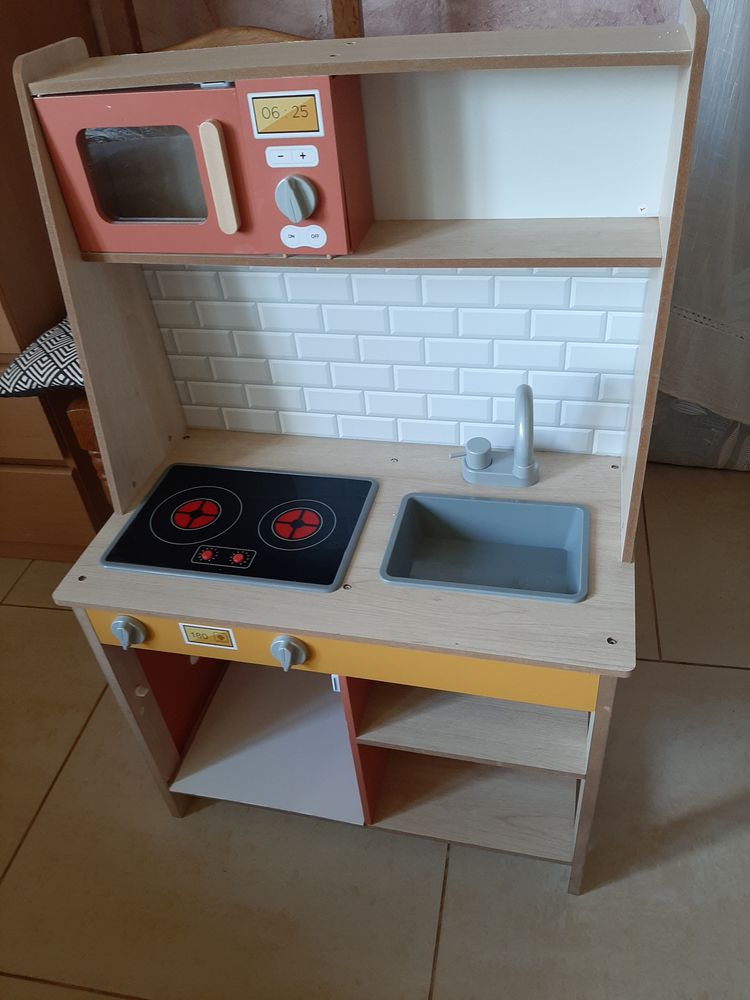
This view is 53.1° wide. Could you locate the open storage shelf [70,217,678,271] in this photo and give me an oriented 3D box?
[{"bbox_3d":[-0.017,-0.263,0.764,0.577,0.009,0.103,5,40,13],"label":"open storage shelf"}]

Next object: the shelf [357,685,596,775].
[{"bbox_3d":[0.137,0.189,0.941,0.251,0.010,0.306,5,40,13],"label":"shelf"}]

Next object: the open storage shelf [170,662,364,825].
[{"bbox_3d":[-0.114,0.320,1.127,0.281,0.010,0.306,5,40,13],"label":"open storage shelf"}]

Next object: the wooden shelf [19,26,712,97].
[{"bbox_3d":[-0.028,-0.390,0.673,0.577,0.012,0.106,5,40,13],"label":"wooden shelf"}]

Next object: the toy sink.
[{"bbox_3d":[0.122,0.066,0.827,0.213,0.056,0.152,5,40,13],"label":"toy sink"}]

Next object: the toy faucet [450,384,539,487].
[{"bbox_3d":[0.132,-0.070,0.841,0.108,0.144,0.080,5,40,13],"label":"toy faucet"}]

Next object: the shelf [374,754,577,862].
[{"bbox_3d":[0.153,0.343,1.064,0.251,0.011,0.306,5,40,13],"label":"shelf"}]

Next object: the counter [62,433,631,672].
[{"bbox_3d":[-0.019,0.030,0.858,0.597,0.010,0.331,5,40,13],"label":"counter"}]

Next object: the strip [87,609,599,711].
[{"bbox_3d":[-0.050,0.152,0.773,0.541,0.071,0.014,5,40,13],"label":"strip"}]

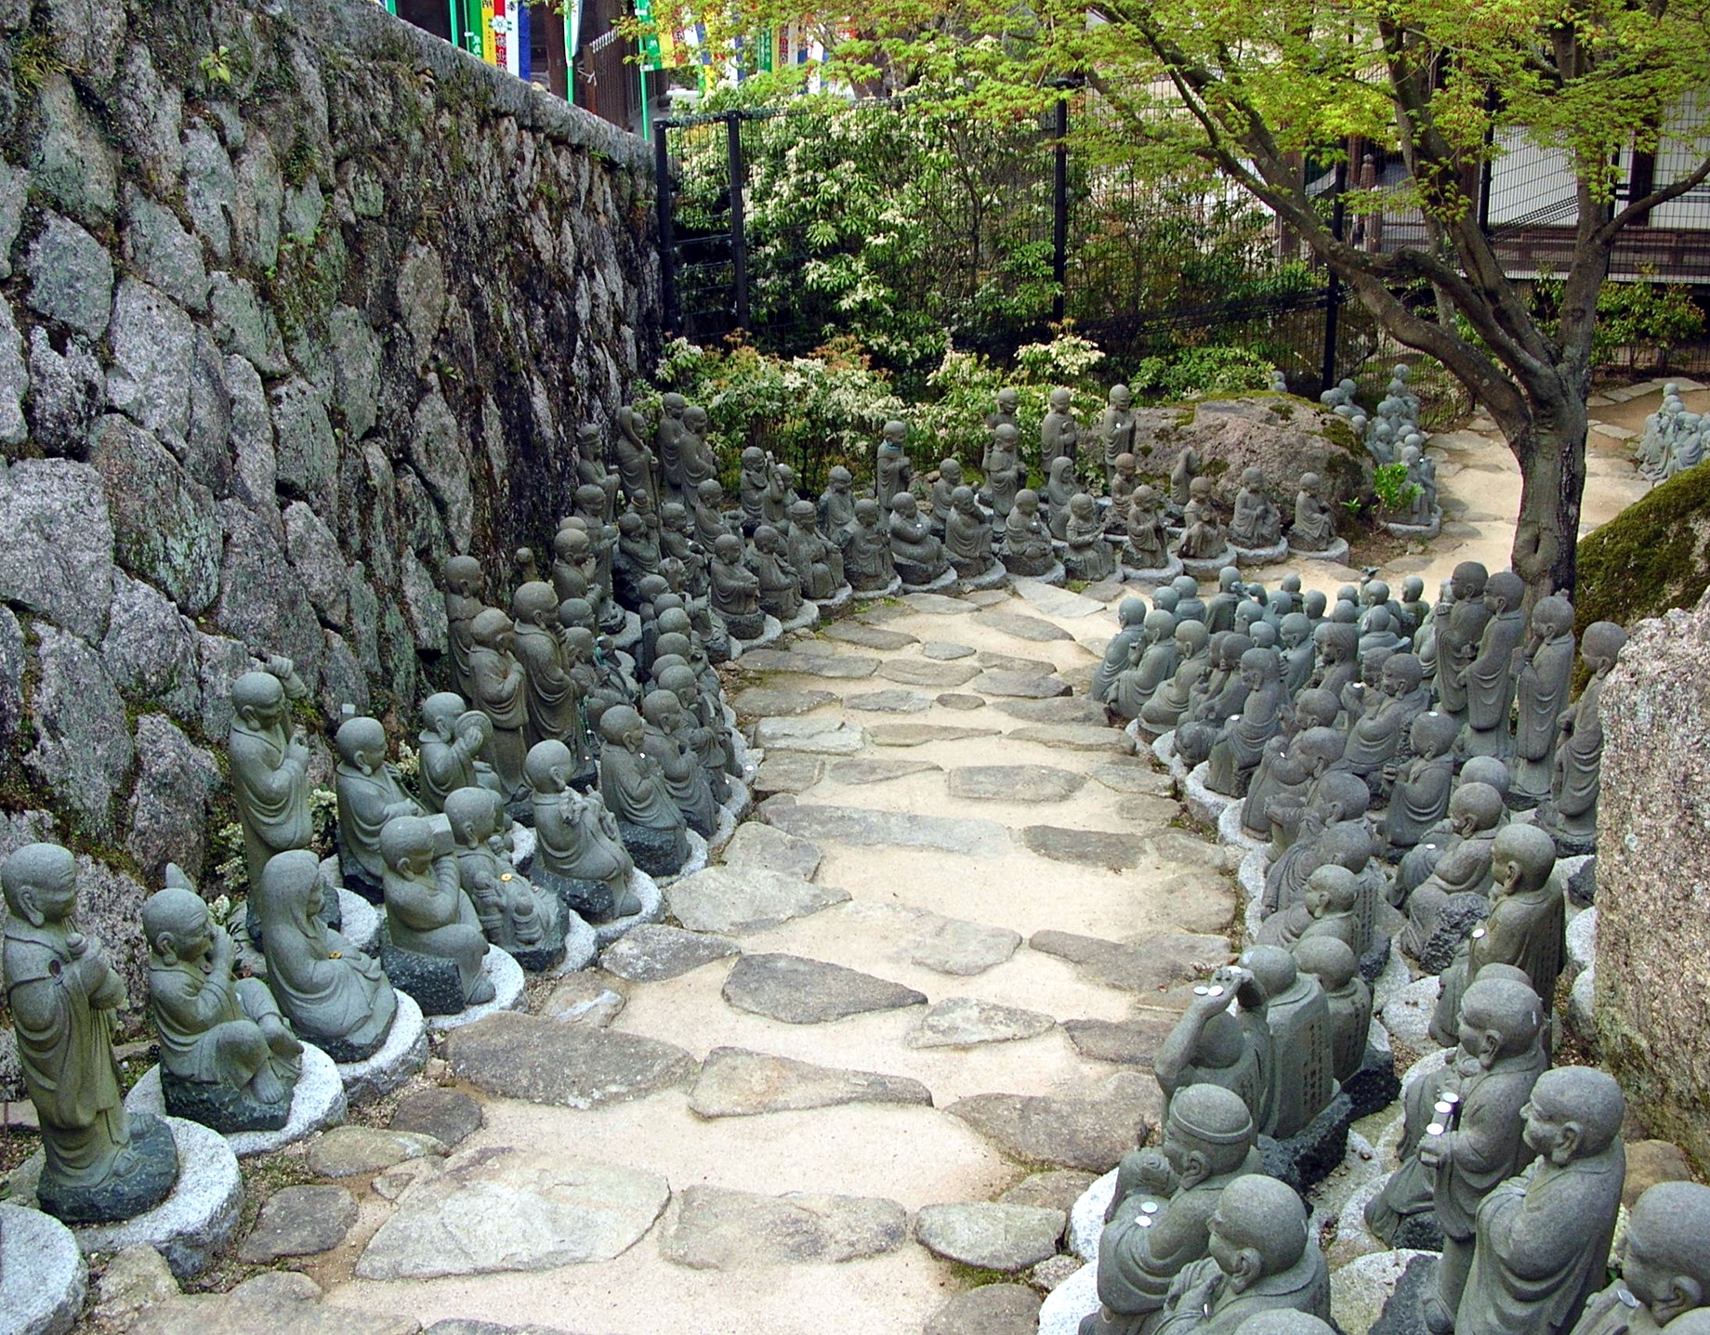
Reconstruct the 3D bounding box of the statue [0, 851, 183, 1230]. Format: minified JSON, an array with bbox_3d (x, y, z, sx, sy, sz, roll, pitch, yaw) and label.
[{"bbox_3d":[-1.115,0.510,3.120,0.210,0.553,0.190,1,20,7],"label":"statue"}]

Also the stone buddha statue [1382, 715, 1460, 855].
[{"bbox_3d":[1.307,0.255,4.980,0.185,0.330,0.195,6,21,20],"label":"stone buddha statue"}]

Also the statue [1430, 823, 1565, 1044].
[{"bbox_3d":[1.122,0.448,3.752,0.220,0.400,0.210,13,24,34],"label":"statue"}]

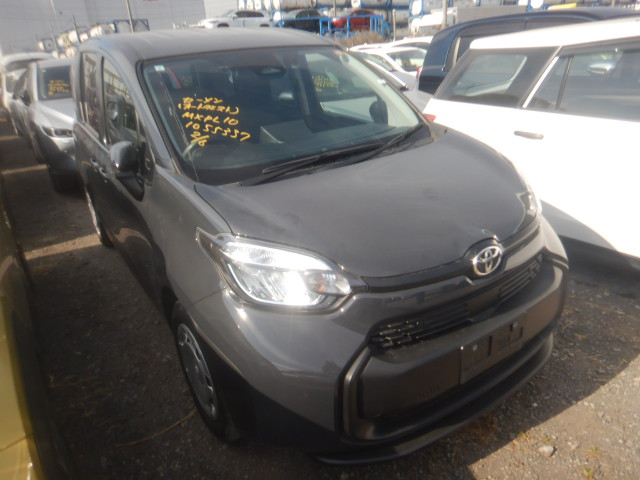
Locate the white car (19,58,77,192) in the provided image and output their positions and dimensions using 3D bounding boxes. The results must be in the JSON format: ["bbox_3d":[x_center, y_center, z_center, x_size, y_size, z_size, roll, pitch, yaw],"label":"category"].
[{"bbox_3d":[-3.678,-2.074,7.317,1.820,1.660,4.450,-17,26,-33],"label":"white car"}]

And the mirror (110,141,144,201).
[{"bbox_3d":[-0.848,-0.305,1.984,0.160,0.240,0.200,-16,26,-31],"label":"mirror"}]

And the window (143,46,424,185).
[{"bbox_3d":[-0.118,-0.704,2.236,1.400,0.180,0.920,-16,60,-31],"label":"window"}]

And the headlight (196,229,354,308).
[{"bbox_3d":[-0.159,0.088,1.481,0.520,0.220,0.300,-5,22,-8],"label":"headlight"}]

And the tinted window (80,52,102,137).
[{"bbox_3d":[-1.558,-1.004,2.990,0.070,0.500,0.800,-2,18,-36],"label":"tinted window"}]

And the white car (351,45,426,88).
[{"bbox_3d":[1.744,-4.395,12.000,1.760,1.550,4.400,-16,26,-31],"label":"white car"}]

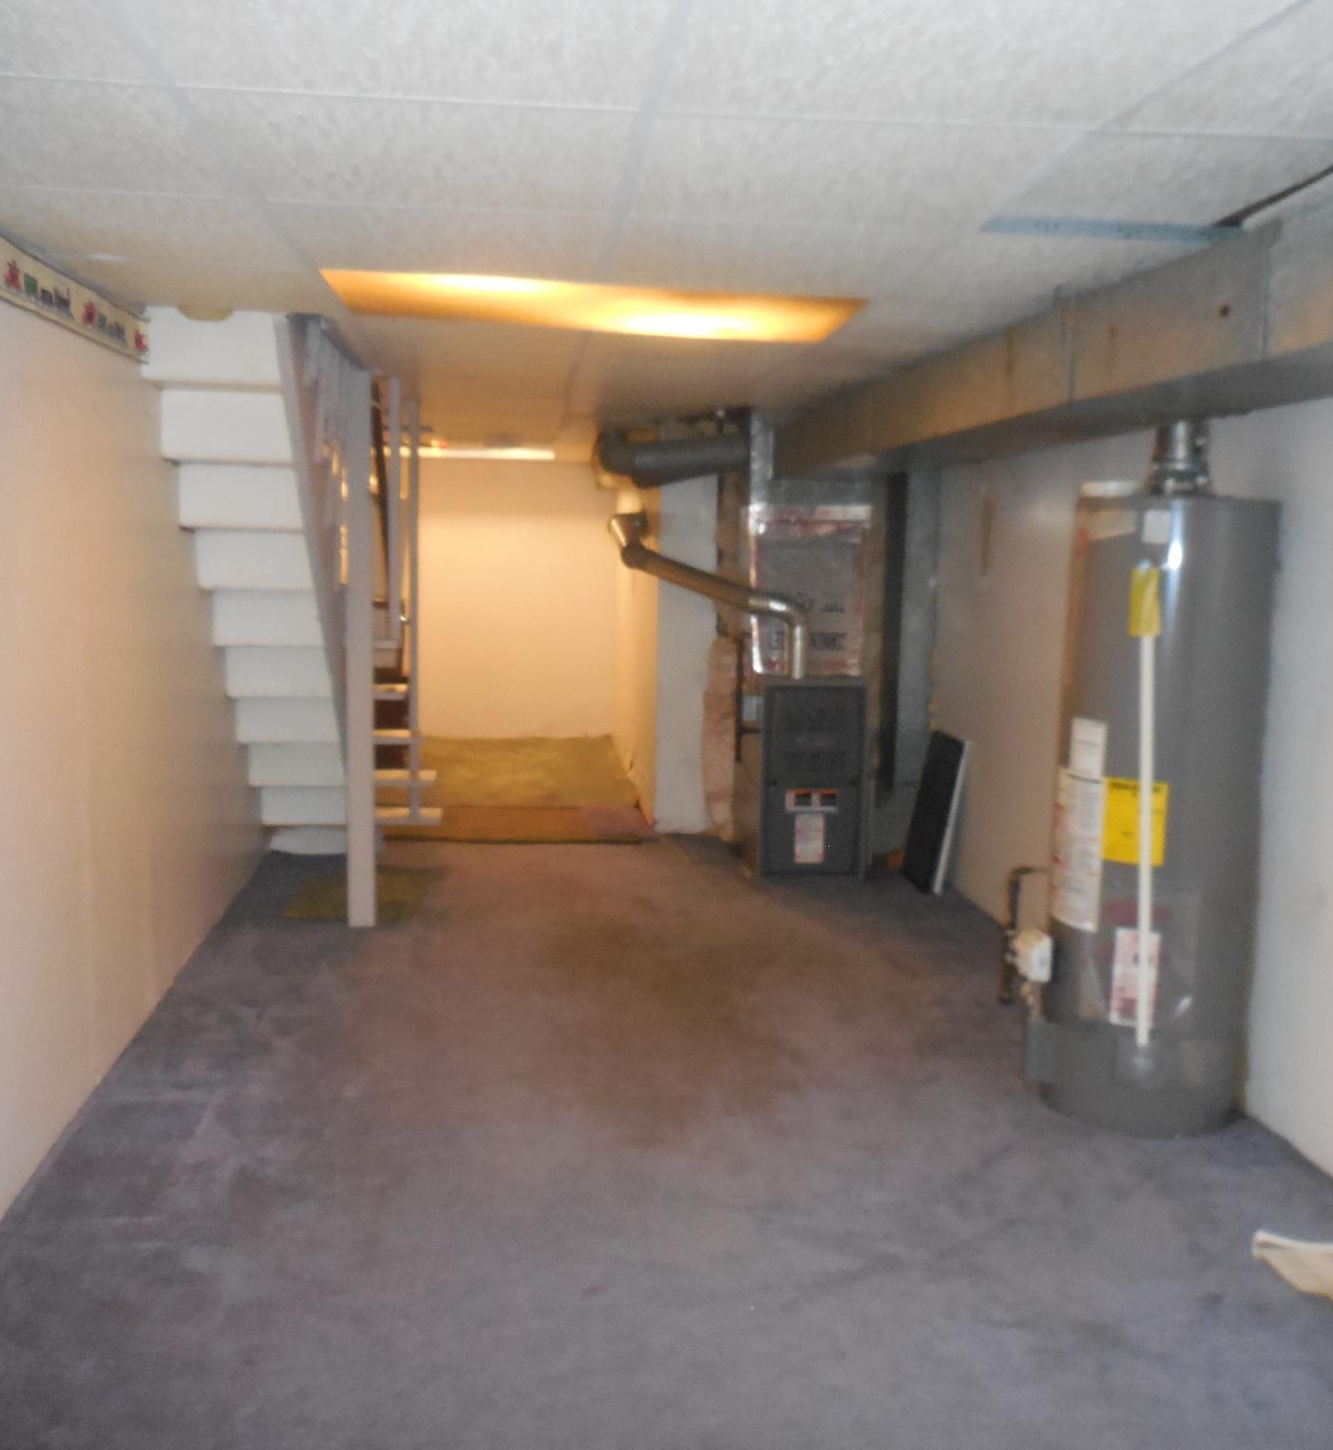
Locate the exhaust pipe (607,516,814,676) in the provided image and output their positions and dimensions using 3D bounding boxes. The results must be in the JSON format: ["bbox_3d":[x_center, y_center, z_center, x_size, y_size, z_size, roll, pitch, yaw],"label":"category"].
[{"bbox_3d":[0.173,-0.524,5.675,0.840,0.670,0.170,0,7,-6],"label":"exhaust pipe"}]

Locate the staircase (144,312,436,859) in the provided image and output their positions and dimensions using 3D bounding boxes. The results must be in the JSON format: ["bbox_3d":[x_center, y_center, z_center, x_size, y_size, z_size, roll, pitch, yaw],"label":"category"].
[{"bbox_3d":[-1.192,-0.253,4.708,0.660,1.930,2.450,0,7,-6],"label":"staircase"}]

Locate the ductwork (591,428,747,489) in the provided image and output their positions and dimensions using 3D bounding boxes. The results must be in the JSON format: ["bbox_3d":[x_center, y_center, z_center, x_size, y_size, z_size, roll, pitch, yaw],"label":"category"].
[{"bbox_3d":[0.025,-1.112,5.840,0.670,0.230,0.220,0,7,-6],"label":"ductwork"}]

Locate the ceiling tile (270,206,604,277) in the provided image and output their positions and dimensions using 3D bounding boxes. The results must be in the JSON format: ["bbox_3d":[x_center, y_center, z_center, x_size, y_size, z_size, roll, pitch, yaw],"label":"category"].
[{"bbox_3d":[-0.410,-0.929,2.684,0.600,0.025,0.600,0,7,-6],"label":"ceiling tile"}]

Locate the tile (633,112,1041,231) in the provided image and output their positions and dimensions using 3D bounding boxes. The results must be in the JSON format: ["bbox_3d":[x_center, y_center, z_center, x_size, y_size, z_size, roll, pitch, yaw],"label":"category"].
[{"bbox_3d":[0.253,-0.851,2.153,0.610,0.025,0.600,0,7,-6],"label":"tile"}]

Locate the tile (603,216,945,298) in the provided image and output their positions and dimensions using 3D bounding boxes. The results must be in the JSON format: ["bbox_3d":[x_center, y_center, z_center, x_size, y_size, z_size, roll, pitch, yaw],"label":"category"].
[{"bbox_3d":[0.194,-0.926,2.761,0.610,0.025,0.600,0,7,-6],"label":"tile"}]

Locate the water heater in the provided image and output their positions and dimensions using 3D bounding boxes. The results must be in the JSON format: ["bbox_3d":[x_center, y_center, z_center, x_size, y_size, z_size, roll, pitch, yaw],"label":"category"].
[{"bbox_3d":[1.167,0.114,3.344,0.510,1.620,0.480,0,7,-6],"label":"water heater"}]

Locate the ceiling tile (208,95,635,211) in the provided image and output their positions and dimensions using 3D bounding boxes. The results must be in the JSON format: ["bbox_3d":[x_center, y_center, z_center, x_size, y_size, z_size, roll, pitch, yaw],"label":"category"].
[{"bbox_3d":[-0.352,-0.856,2.091,0.600,0.025,0.600,0,7,-6],"label":"ceiling tile"}]

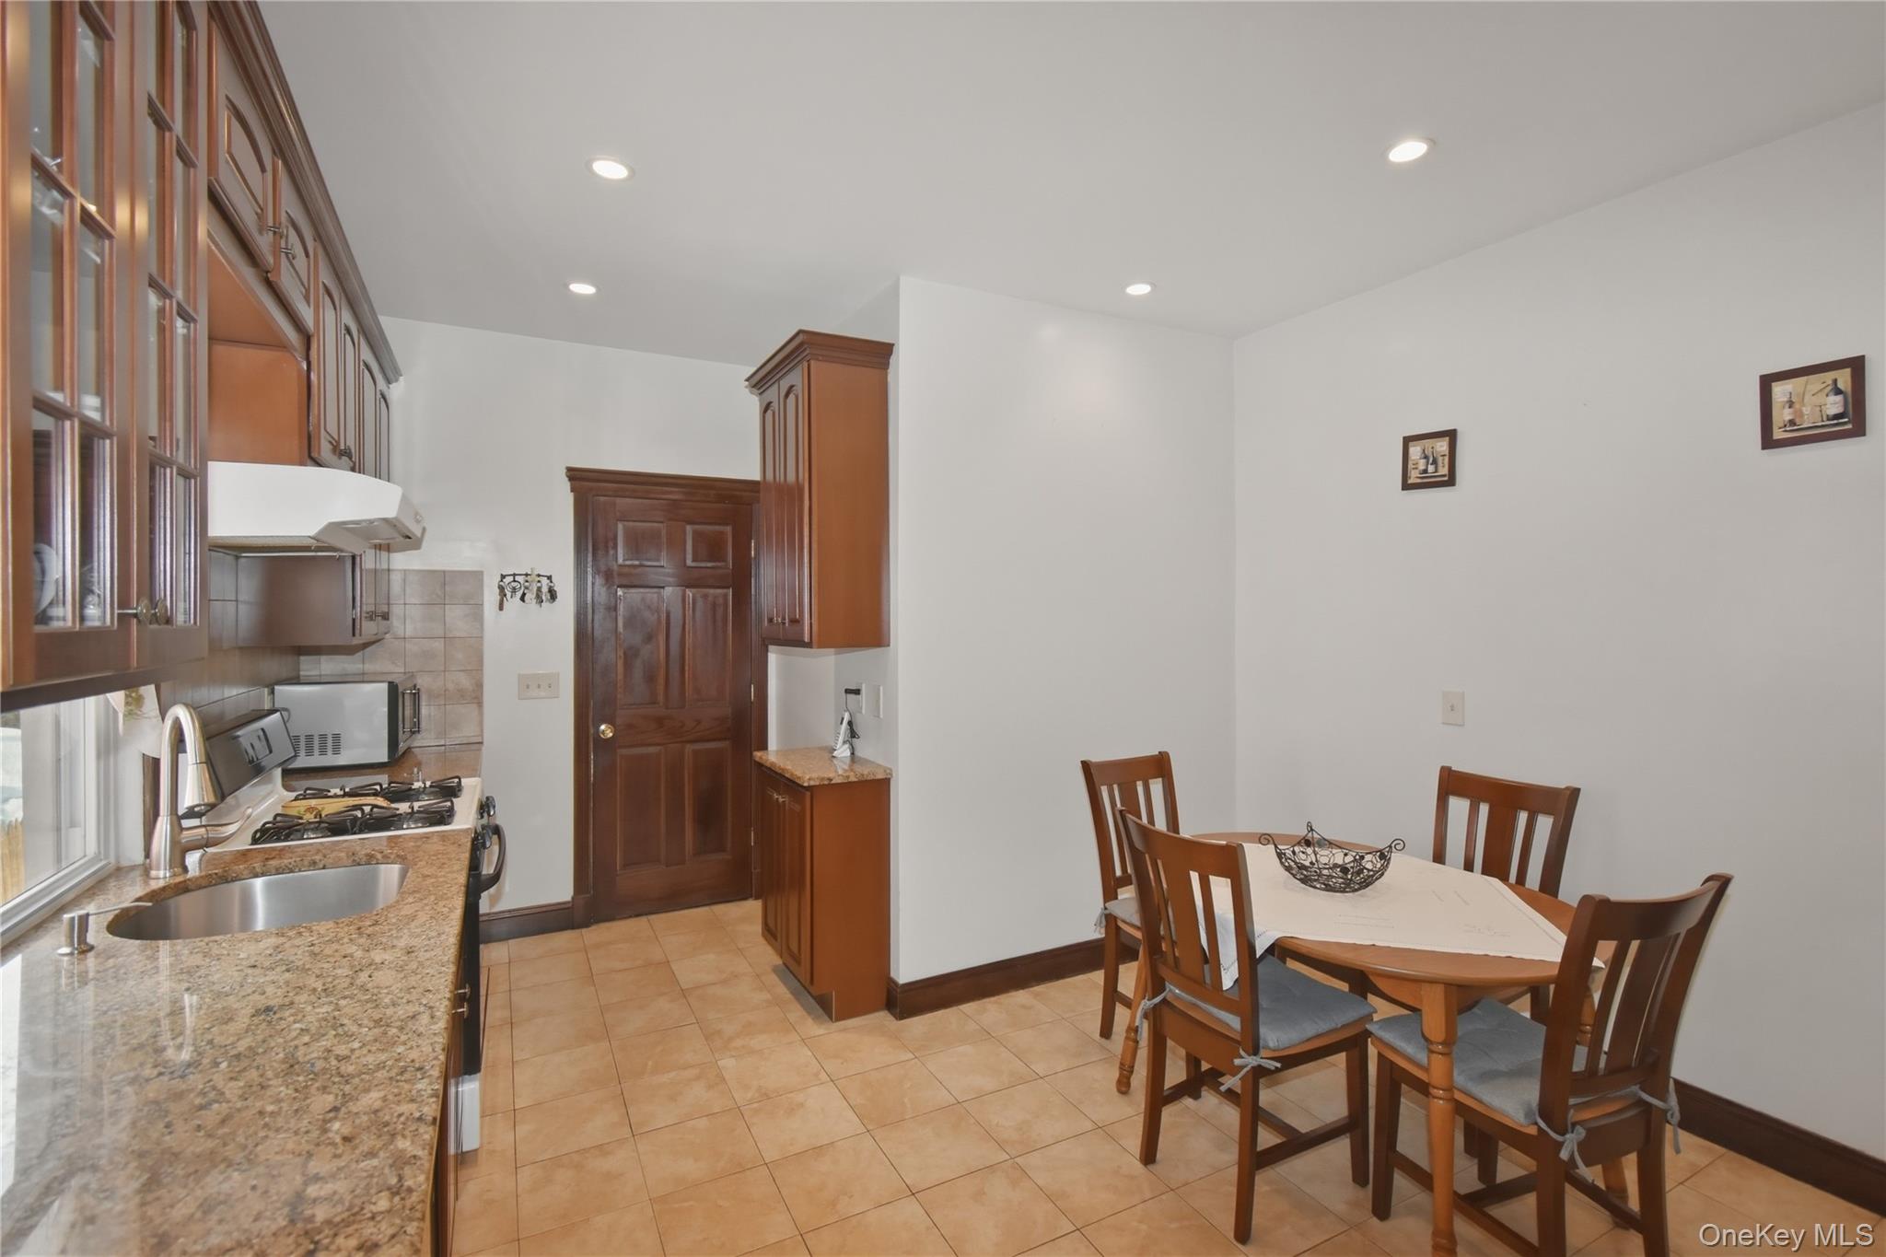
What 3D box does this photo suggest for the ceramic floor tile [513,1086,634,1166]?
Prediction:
[{"bbox_3d":[-1.097,1.470,2.329,0.300,0.010,0.295,0,1,-28],"label":"ceramic floor tile"}]

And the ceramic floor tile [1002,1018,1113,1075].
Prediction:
[{"bbox_3d":[0.400,1.515,2.842,0.307,0.010,0.303,0,0,-29],"label":"ceramic floor tile"}]

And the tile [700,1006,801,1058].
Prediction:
[{"bbox_3d":[-0.701,1.465,2.848,0.300,0.010,0.295,0,1,-28],"label":"tile"}]

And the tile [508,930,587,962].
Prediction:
[{"bbox_3d":[-1.808,1.456,3.589,0.300,0.010,0.295,0,1,-28],"label":"tile"}]

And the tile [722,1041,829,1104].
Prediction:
[{"bbox_3d":[-0.547,1.439,2.550,0.295,0.009,0.293,0,0,-29],"label":"tile"}]

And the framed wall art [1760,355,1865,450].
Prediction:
[{"bbox_3d":[2.265,-0.581,2.047,0.018,0.202,0.192,0,0,-29],"label":"framed wall art"}]

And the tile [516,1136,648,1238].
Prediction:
[{"bbox_3d":[-0.956,1.472,2.079,0.300,0.010,0.295,0,1,-28],"label":"tile"}]

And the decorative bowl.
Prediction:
[{"bbox_3d":[1.063,0.635,2.145,0.380,0.130,0.340,0,0,10],"label":"decorative bowl"}]

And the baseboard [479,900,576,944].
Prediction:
[{"bbox_3d":[-1.947,1.375,3.686,0.390,0.148,0.018,0,1,-30],"label":"baseboard"}]

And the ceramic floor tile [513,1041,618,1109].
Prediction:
[{"bbox_3d":[-1.212,1.439,2.531,0.295,0.009,0.293,0,0,-29],"label":"ceramic floor tile"}]

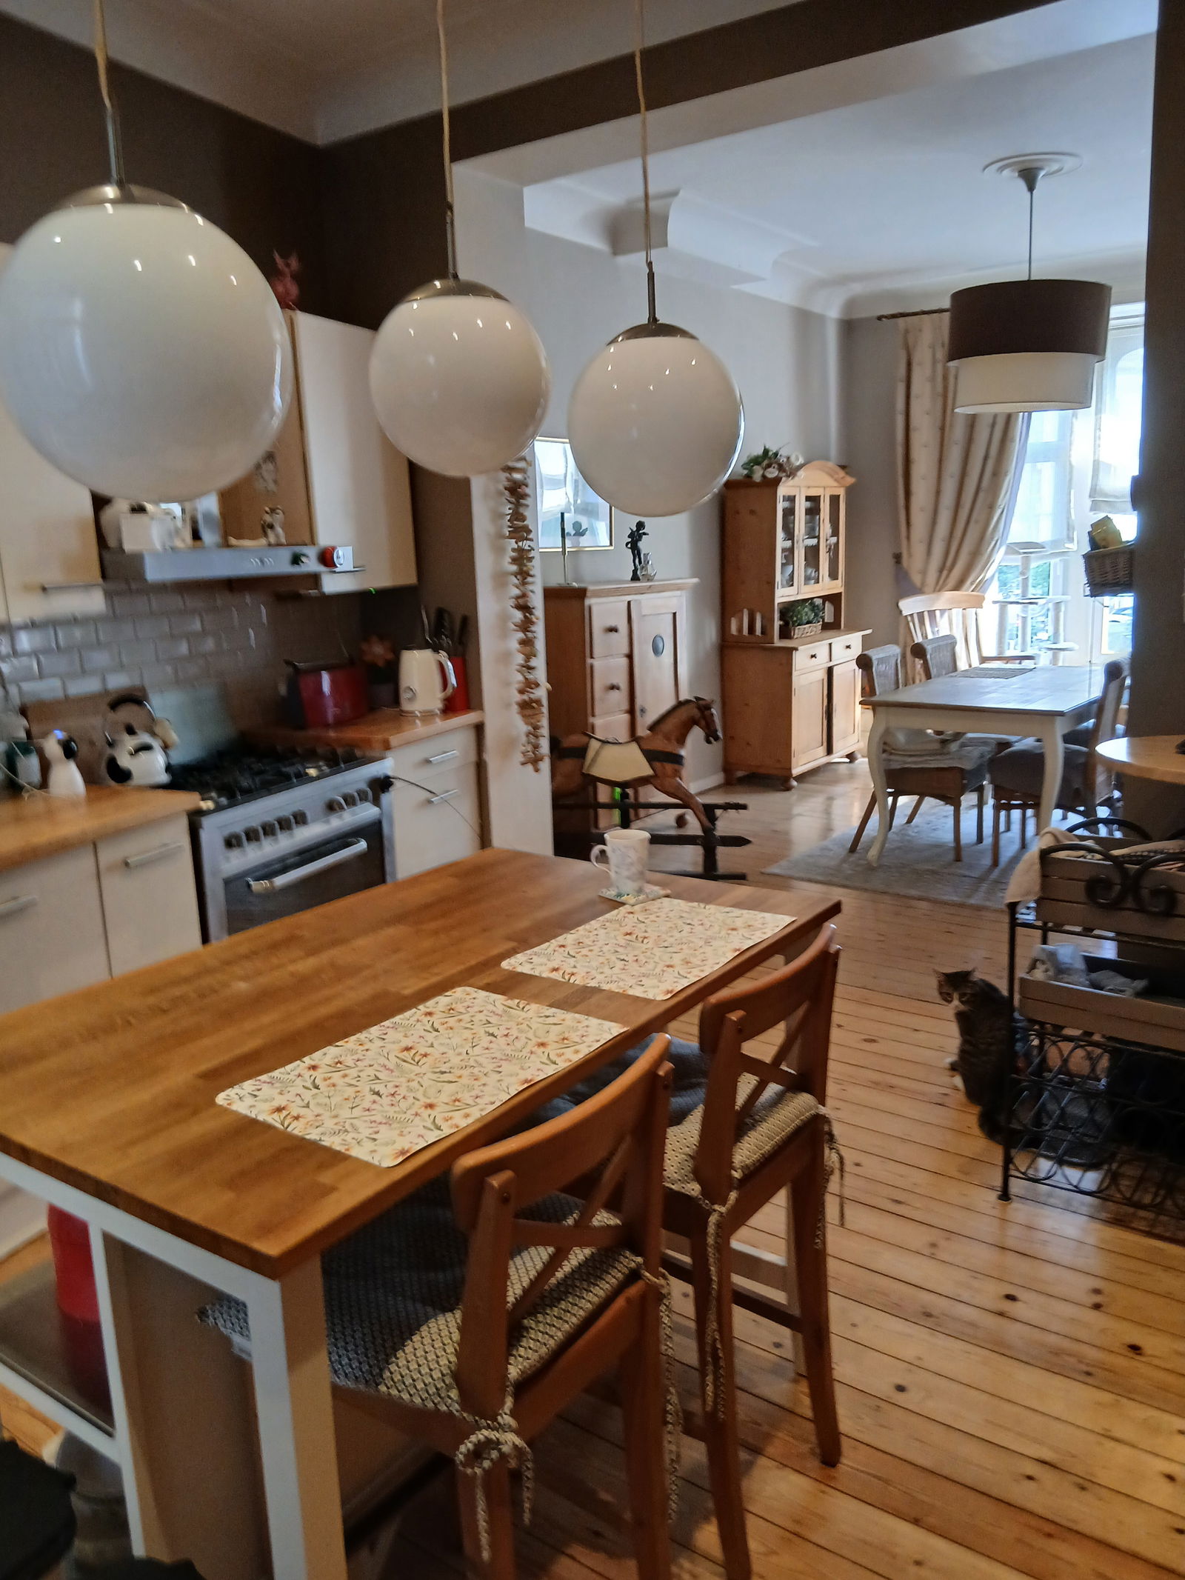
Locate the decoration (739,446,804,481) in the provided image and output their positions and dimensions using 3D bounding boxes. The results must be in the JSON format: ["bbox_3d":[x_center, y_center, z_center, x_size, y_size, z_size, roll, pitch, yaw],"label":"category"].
[{"bbox_3d":[1.095,-1.990,7.299,0.290,0.200,0.320,6,14,35],"label":"decoration"}]

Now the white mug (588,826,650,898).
[{"bbox_3d":[0.053,0.133,2.174,0.113,0.103,0.085,-2,12,2],"label":"white mug"}]

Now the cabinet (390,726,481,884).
[{"bbox_3d":[-0.796,0.226,4.313,0.590,0.860,0.600,3,13,24],"label":"cabinet"}]

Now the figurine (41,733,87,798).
[{"bbox_3d":[-1.453,-0.073,3.249,0.120,0.175,0.100,-13,16,-43],"label":"figurine"}]

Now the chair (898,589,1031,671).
[{"bbox_3d":[2.345,-0.659,7.370,0.620,1.120,0.660,-8,13,-28],"label":"chair"}]

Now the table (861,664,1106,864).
[{"bbox_3d":[2.123,-0.148,5.961,0.930,0.770,1.620,7,15,38],"label":"table"}]

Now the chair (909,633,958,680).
[{"bbox_3d":[1.988,-0.315,6.154,0.560,0.970,0.465,6,14,34],"label":"chair"}]

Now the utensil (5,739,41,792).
[{"bbox_3d":[-1.608,-0.070,3.345,0.085,0.140,0.085,4,13,25],"label":"utensil"}]

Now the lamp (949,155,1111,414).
[{"bbox_3d":[1.989,-2.269,5.403,0.690,1.060,0.690,6,14,35],"label":"lamp"}]

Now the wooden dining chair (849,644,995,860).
[{"bbox_3d":[1.570,-0.196,5.654,0.560,0.970,0.465,6,14,34],"label":"wooden dining chair"}]

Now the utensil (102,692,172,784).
[{"bbox_3d":[-1.322,-0.146,3.424,0.190,0.243,0.190,-3,12,-4],"label":"utensil"}]

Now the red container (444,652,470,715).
[{"bbox_3d":[-0.528,-0.409,4.535,0.106,0.226,0.106,-2,11,0],"label":"red container"}]

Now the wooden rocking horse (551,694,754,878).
[{"bbox_3d":[0.136,-0.001,5.410,1.190,0.840,0.360,1,12,12],"label":"wooden rocking horse"}]

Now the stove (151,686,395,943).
[{"bbox_3d":[-1.094,0.289,3.766,0.640,1.060,0.900,3,13,25],"label":"stove"}]

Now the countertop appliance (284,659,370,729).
[{"bbox_3d":[-1.016,-0.362,4.444,0.150,0.215,0.350,3,13,25],"label":"countertop appliance"}]

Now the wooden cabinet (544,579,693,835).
[{"bbox_3d":[0.111,-0.395,6.189,0.450,1.325,1.000,6,14,35],"label":"wooden cabinet"}]

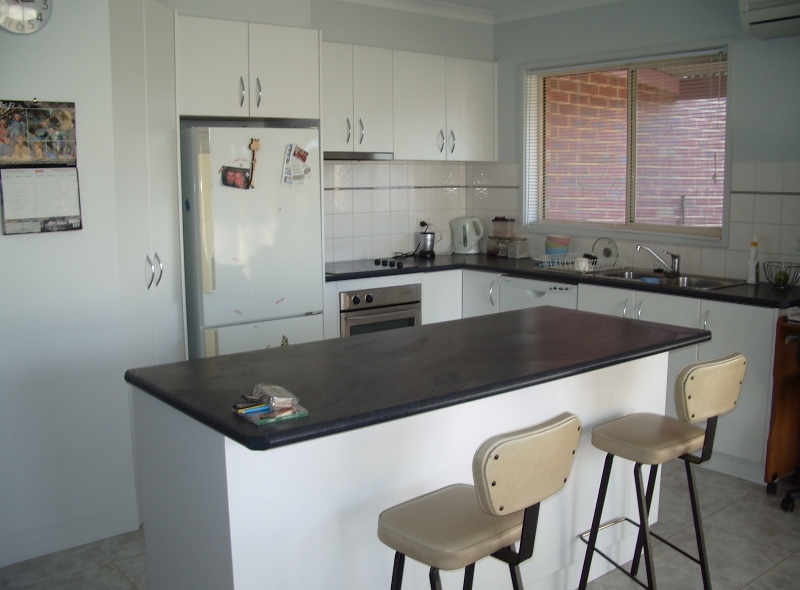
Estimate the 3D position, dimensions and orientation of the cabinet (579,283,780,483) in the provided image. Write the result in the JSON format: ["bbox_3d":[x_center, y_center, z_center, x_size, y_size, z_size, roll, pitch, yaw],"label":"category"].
[{"bbox_3d":[1.567,0.399,4.296,0.566,0.858,1.127,-7,11,-39],"label":"cabinet"}]

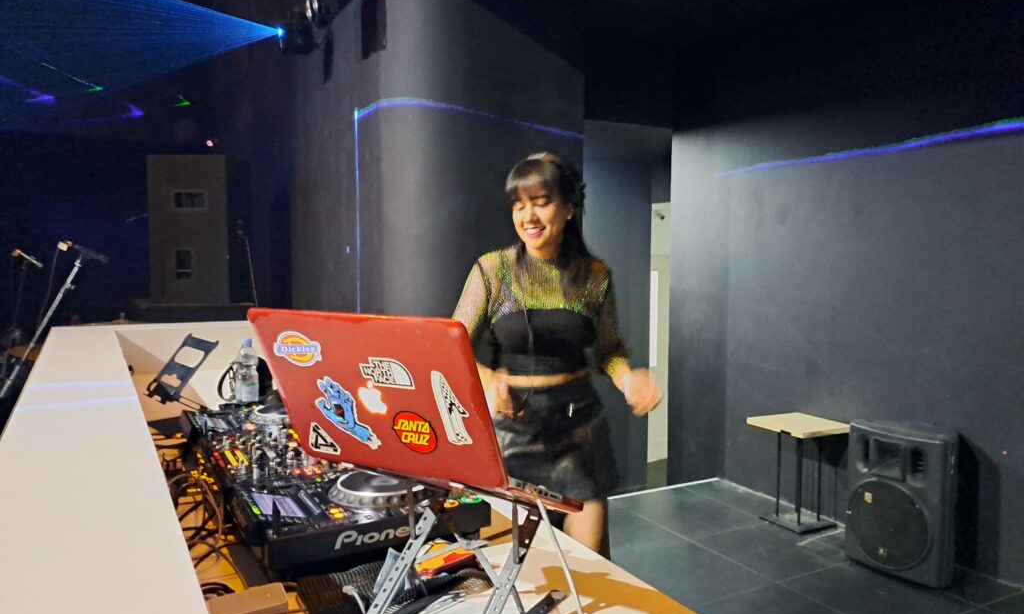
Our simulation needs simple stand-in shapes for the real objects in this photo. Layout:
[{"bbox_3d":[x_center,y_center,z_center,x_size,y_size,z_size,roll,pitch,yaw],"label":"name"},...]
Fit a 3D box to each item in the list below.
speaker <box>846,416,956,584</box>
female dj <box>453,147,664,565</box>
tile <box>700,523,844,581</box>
[{"bbox_3d":[1.972,0.937,3.652,0.342,0.684,0.466,-2,4,-34],"label":"speaker"},{"bbox_3d":[0.104,0.456,1.857,0.520,1.640,0.420,1,4,23],"label":"female dj"},{"bbox_3d":[1.362,1.274,3.863,0.590,0.012,0.590,-2,4,-28],"label":"tile"}]

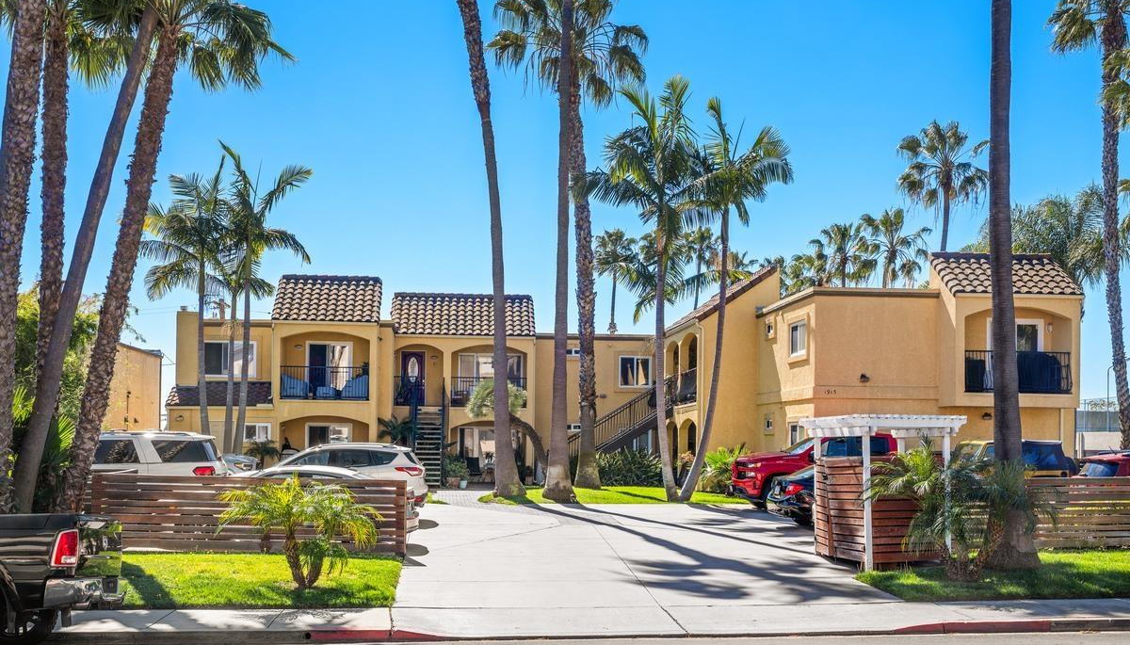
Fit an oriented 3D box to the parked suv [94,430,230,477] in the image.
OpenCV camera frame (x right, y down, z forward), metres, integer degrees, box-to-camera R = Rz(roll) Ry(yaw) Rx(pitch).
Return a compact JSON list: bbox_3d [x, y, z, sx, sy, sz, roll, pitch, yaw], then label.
[{"bbox_3d":[-10.061,3.316,29.000,5.200,1.940,2.020,1,-3,-6],"label":"parked suv"}]

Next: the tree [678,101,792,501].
[{"bbox_3d":[5.045,-0.707,39.129,3.430,11.860,3.200,1,-5,-5],"label":"tree"}]

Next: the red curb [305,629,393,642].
[{"bbox_3d":[-2.526,3.659,15.400,1.020,0.140,0.180,1,-3,-7],"label":"red curb"}]

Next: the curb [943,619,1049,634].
[{"bbox_3d":[5.100,3.601,15.600,1.280,0.150,0.200,1,-5,-5],"label":"curb"}]

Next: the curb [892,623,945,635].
[{"bbox_3d":[4.159,3.600,15.500,0.630,0.130,0.200,1,-5,-5],"label":"curb"}]

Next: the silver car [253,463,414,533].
[{"bbox_3d":[-5.085,3.263,23.600,4.750,1.460,1.830,1,-3,-2],"label":"silver car"}]

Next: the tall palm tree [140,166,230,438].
[{"bbox_3d":[-12.091,0.020,41.337,2.800,10.380,2.800,1,-5,-5],"label":"tall palm tree"}]

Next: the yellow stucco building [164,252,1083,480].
[{"bbox_3d":[-0.258,2.032,45.835,27.280,7.174,21.599,1,-5,-5],"label":"yellow stucco building"}]

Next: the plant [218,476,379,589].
[{"bbox_3d":[-3.740,2.930,18.464,2.220,1.560,2.100,1,-5,-5],"label":"plant"}]

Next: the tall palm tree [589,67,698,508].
[{"bbox_3d":[2.306,-0.986,37.300,3.100,12.000,3.100,1,-3,-7],"label":"tall palm tree"}]

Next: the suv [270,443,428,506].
[{"bbox_3d":[-5.225,3.439,28.387,4.520,1.680,1.840,1,-5,-5],"label":"suv"}]

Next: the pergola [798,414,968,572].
[{"bbox_3d":[4.980,2.648,20.700,2.050,2.350,1.800,1,-3,-21],"label":"pergola"}]

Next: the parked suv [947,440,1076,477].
[{"bbox_3d":[9.938,3.679,31.098,3.900,1.780,1.700,1,-5,-5],"label":"parked suv"}]

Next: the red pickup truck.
[{"bbox_3d":[7.600,3.962,35.200,5.850,1.930,2.060,1,-3,-8],"label":"red pickup truck"}]

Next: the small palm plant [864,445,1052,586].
[{"bbox_3d":[5.714,2.744,19.200,2.600,2.030,2.300,1,-3,-7],"label":"small palm plant"}]

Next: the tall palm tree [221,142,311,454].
[{"bbox_3d":[-9.302,-0.264,41.000,2.900,10.700,2.900,1,-3,-7],"label":"tall palm tree"}]

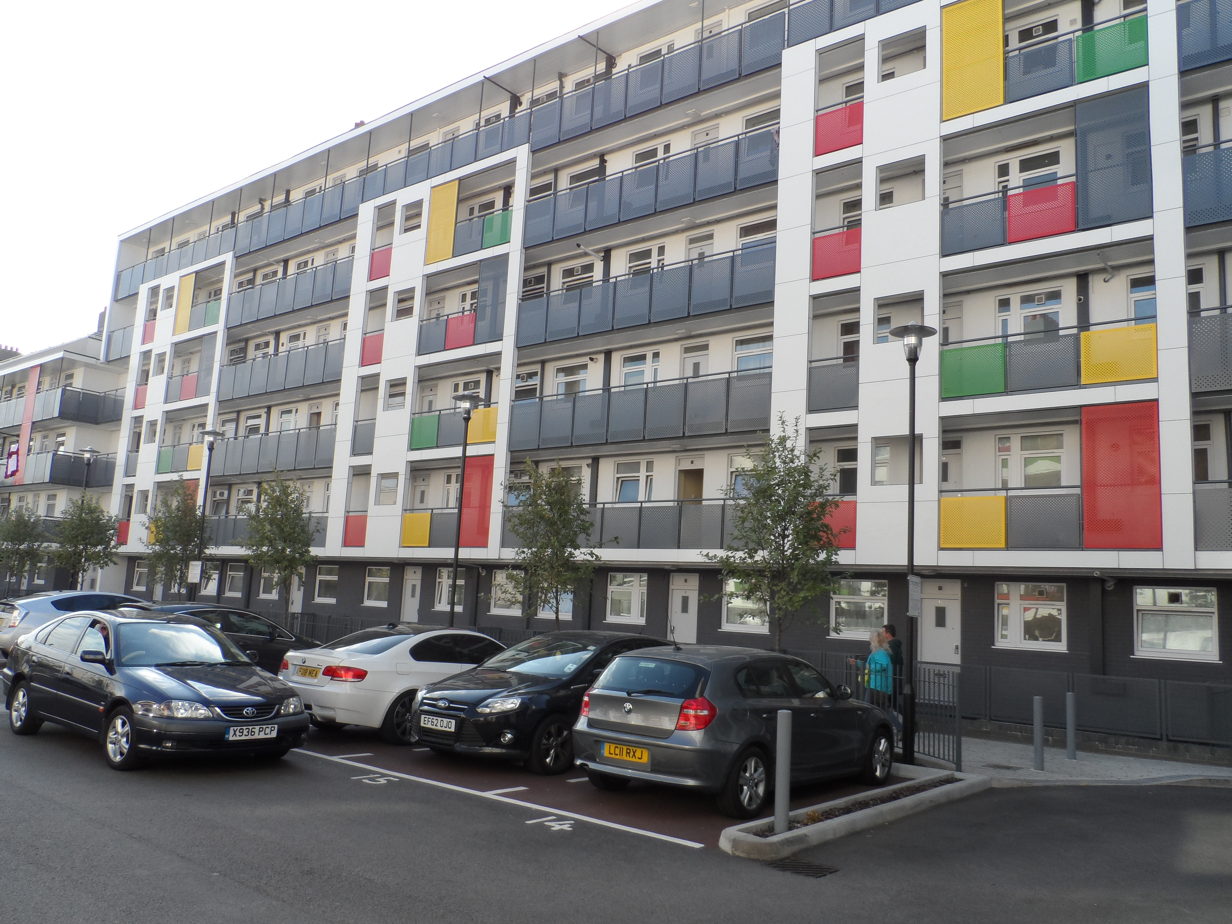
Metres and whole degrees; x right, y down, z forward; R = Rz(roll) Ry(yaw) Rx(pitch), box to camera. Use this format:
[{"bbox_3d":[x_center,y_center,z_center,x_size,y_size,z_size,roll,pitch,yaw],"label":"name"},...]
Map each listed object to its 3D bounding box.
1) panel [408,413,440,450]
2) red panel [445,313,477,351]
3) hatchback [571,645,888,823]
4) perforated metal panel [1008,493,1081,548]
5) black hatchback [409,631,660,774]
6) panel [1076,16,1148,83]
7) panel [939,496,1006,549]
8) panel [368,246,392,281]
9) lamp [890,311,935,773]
[{"bbox_3d":[-5.584,-0.868,27.045,1.193,0.938,0.060,-4,-11,38],"label":"panel"},{"bbox_3d":[-4.488,-3.763,26.749,1.205,0.941,0.060,-4,-11,38],"label":"red panel"},{"bbox_3d":[1.427,2.672,9.687,1.790,1.425,4.240,-4,-12,40],"label":"hatchback"},{"bbox_3d":[7.678,1.076,16.622,1.194,0.959,0.050,-4,-11,38],"label":"perforated metal panel"},{"bbox_3d":[-0.467,2.805,11.396,1.860,1.480,4.360,-4,-11,39],"label":"black hatchback"},{"bbox_3d":[9.073,-7.532,16.946,1.159,0.956,0.050,-4,-11,38],"label":"panel"},{"bbox_3d":[6.634,1.127,17.196,1.180,0.951,0.050,-4,-11,38],"label":"panel"},{"bbox_3d":[-7.785,-6.546,30.674,1.125,0.972,0.060,-4,-11,38],"label":"panel"},{"bbox_3d":[3.710,0.923,11.631,0.620,5.538,0.620,-4,-11,38],"label":"lamp"}]

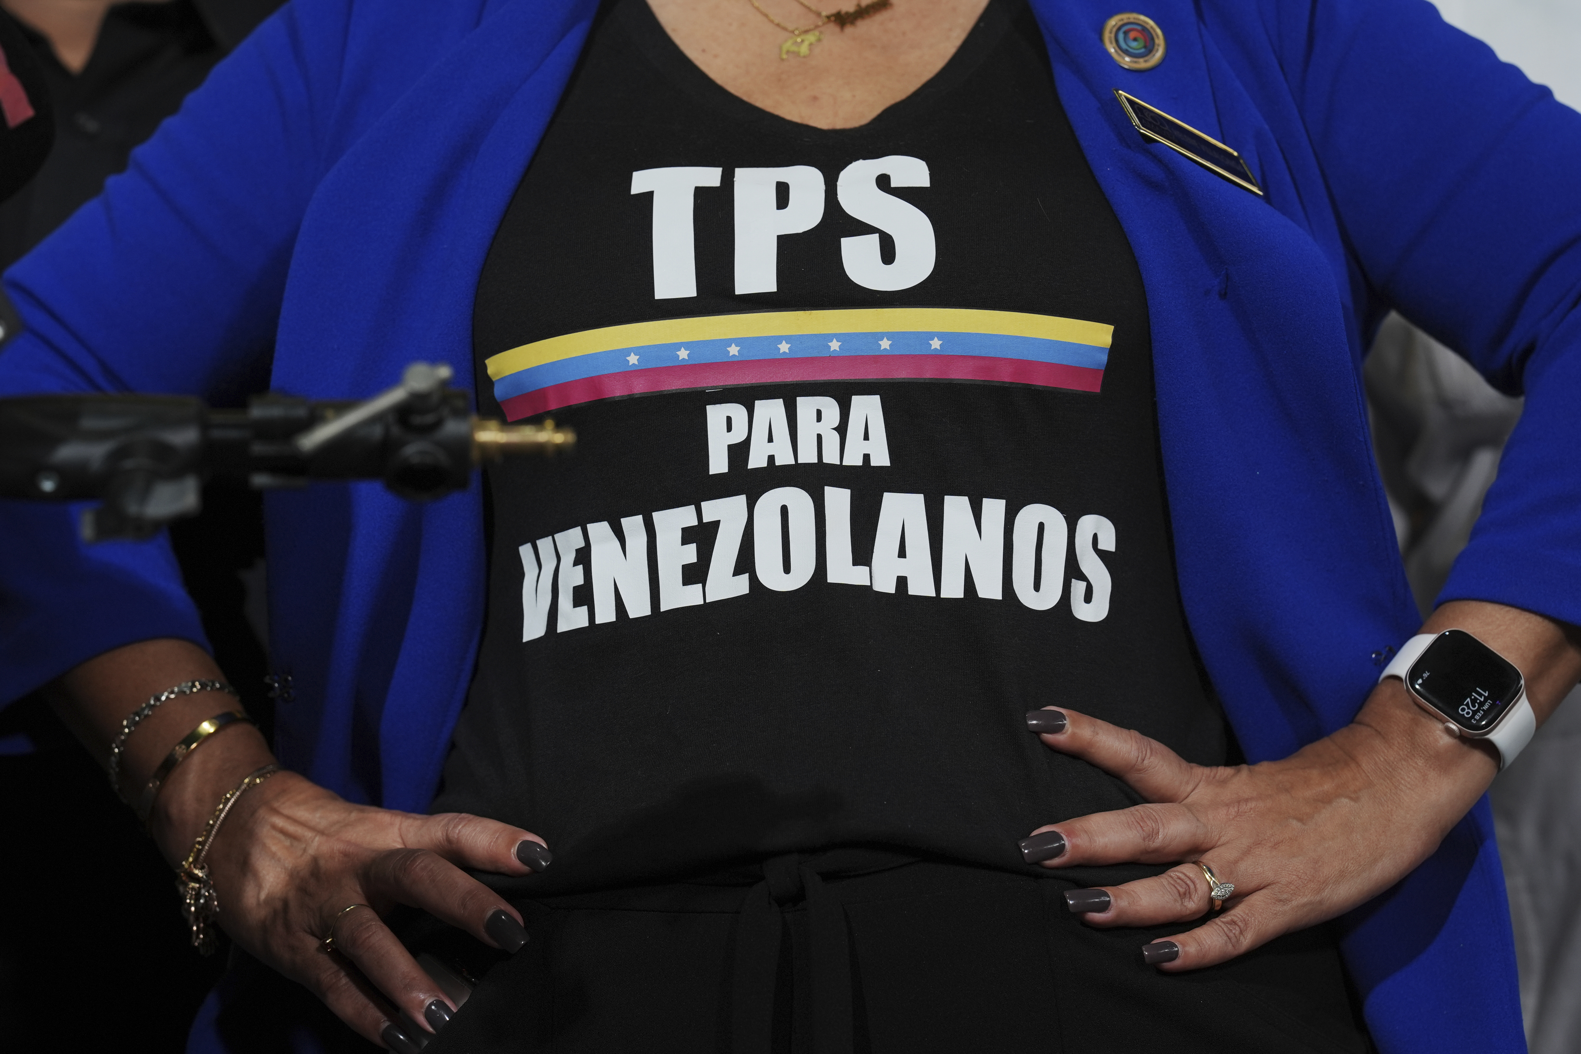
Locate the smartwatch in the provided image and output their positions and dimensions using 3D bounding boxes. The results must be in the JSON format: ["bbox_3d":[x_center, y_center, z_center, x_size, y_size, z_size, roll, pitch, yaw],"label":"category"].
[{"bbox_3d":[0.279,0.074,2.490,0.064,0.037,0.053,33,-21,3],"label":"smartwatch"}]

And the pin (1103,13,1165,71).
[{"bbox_3d":[0.143,-0.201,2.460,0.028,0.028,0.004,0,-31,-22],"label":"pin"}]

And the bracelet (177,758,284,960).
[{"bbox_3d":[-0.236,0.138,2.485,0.026,0.080,0.055,30,0,20],"label":"bracelet"}]

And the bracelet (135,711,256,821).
[{"bbox_3d":[-0.248,0.104,2.495,0.007,0.066,0.055,41,0,31],"label":"bracelet"}]

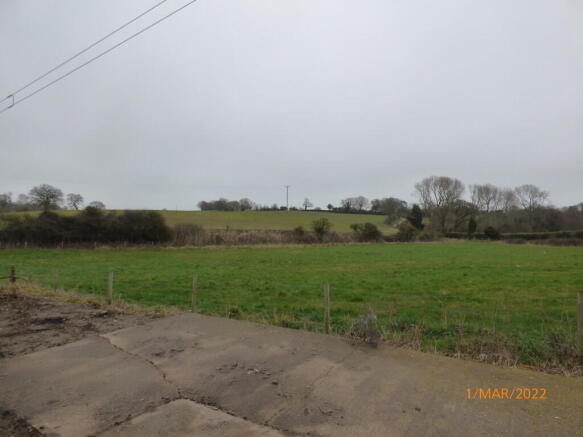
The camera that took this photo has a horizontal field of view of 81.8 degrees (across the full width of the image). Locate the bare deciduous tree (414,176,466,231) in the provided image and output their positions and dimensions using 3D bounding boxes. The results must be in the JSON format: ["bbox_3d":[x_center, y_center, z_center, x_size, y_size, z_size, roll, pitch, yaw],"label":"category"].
[{"bbox_3d":[47.460,-4.490,108.000,16.030,17.960,14.430,0,-1,0],"label":"bare deciduous tree"}]

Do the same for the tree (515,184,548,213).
[{"bbox_3d":[88.360,-3.500,124.000,12.520,18.040,11.890,0,-1,0],"label":"tree"}]

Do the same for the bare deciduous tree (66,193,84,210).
[{"bbox_3d":[-99.410,-7.820,155.000,8.280,8.280,7.870,0,-1,0],"label":"bare deciduous tree"}]

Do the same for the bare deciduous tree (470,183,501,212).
[{"bbox_3d":[69.910,-3.440,122.000,11.590,17.750,11.010,0,-1,0],"label":"bare deciduous tree"}]

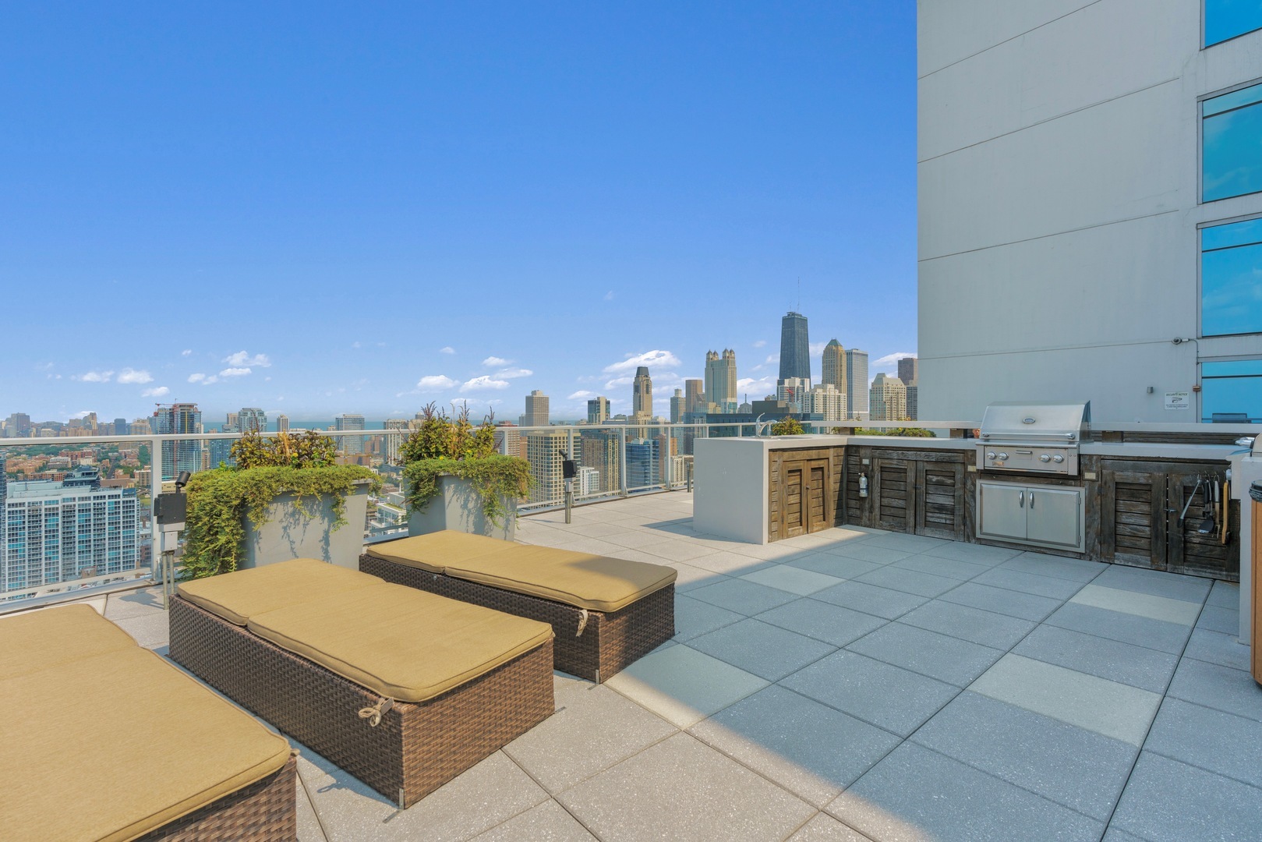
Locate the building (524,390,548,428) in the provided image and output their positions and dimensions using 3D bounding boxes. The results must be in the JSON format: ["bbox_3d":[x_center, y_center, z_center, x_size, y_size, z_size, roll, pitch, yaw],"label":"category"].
[{"bbox_3d":[-197.416,27.912,1183.931,36.000,172.000,36.000,-1,1,-40],"label":"building"}]

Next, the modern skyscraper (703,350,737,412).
[{"bbox_3d":[195.988,-25.785,1219.203,32.000,265.000,62.000,-1,0,-41],"label":"modern skyscraper"}]

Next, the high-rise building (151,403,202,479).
[{"bbox_3d":[-791.465,43.850,980.546,56.000,136.000,32.000,-1,0,-41],"label":"high-rise building"}]

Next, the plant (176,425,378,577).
[{"bbox_3d":[-2.642,0.586,4.272,0.940,1.020,1.030,0,1,39],"label":"plant"}]

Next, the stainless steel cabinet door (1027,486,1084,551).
[{"bbox_3d":[3.763,0.852,4.993,0.040,0.515,0.400,-1,1,-40],"label":"stainless steel cabinet door"}]

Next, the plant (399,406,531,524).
[{"bbox_3d":[-1.594,0.397,5.423,0.890,1.100,0.920,0,1,43],"label":"plant"}]

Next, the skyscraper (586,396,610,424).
[{"bbox_3d":[-64.441,22.385,1098.394,31.000,143.000,31.000,-1,1,-40],"label":"skyscraper"}]

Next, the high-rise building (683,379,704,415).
[{"bbox_3d":[149.793,3.690,1331.655,36.000,205.000,36.000,-1,0,-41],"label":"high-rise building"}]

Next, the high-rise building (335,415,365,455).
[{"bbox_3d":[-603.367,51.193,1207.994,41.000,131.000,52.000,-1,1,-40],"label":"high-rise building"}]

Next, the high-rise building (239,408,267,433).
[{"bbox_3d":[-1286.484,36.940,1906.707,66.000,142.000,32.000,-1,0,-41],"label":"high-rise building"}]

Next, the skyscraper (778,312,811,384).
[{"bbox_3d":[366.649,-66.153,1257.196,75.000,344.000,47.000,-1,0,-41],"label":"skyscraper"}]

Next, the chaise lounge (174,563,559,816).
[{"bbox_3d":[-1.357,1.030,2.622,2.049,0.374,0.690,0,0,34],"label":"chaise lounge"}]

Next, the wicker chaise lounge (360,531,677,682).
[{"bbox_3d":[-0.786,1.023,3.448,2.049,0.374,0.675,0,0,35],"label":"wicker chaise lounge"}]

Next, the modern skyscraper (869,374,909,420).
[{"bbox_3d":[339.183,26.267,739.277,46.000,176.000,25.000,-1,1,-40],"label":"modern skyscraper"}]

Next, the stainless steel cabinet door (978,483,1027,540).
[{"bbox_3d":[3.505,0.851,5.296,0.040,0.515,0.396,-1,1,-40],"label":"stainless steel cabinet door"}]

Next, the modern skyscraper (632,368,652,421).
[{"bbox_3d":[22.342,3.568,1104.818,31.000,209.000,29.000,-1,0,-41],"label":"modern skyscraper"}]

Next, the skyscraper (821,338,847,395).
[{"bbox_3d":[357.368,-20.943,987.184,28.000,257.000,34.000,-1,0,-41],"label":"skyscraper"}]

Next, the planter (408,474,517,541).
[{"bbox_3d":[-1.625,0.843,5.391,0.817,0.790,0.817,0,1,43],"label":"planter"}]

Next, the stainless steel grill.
[{"bbox_3d":[3.726,0.139,5.178,0.630,0.645,0.768,-1,0,-43],"label":"stainless steel grill"}]

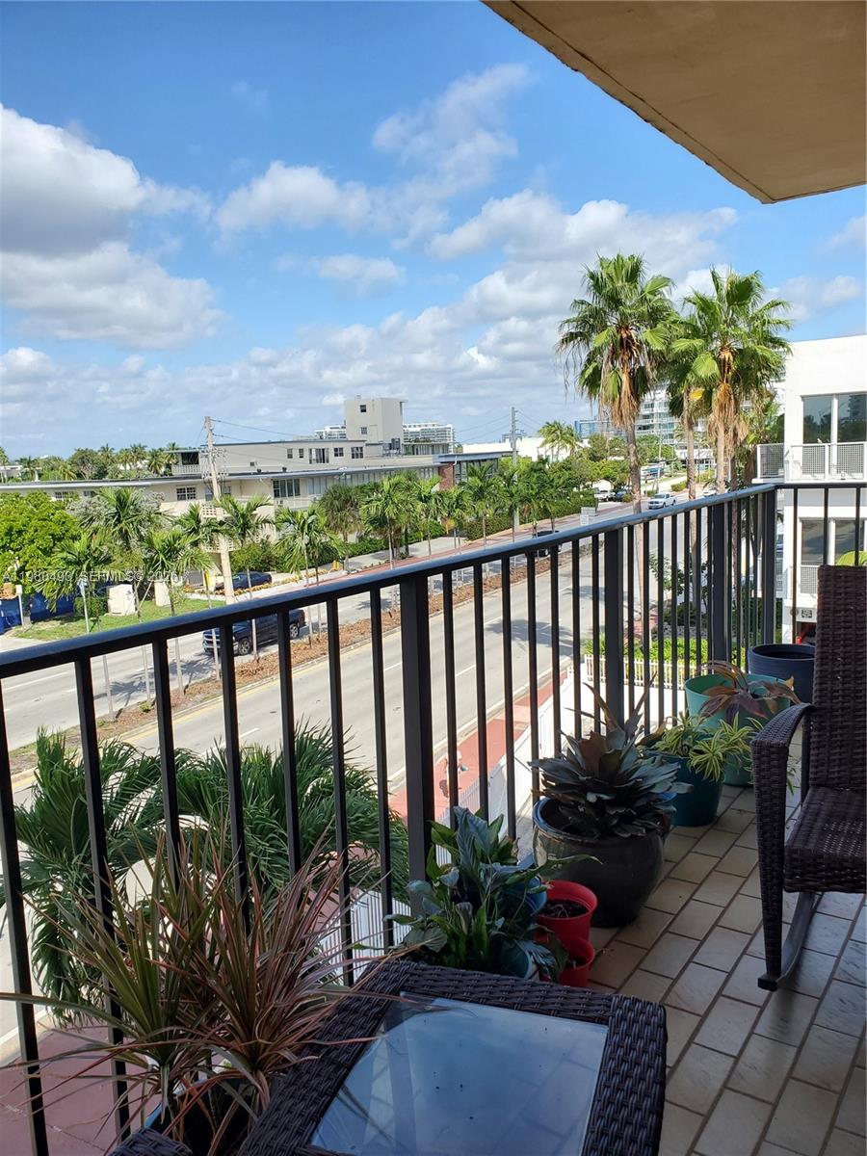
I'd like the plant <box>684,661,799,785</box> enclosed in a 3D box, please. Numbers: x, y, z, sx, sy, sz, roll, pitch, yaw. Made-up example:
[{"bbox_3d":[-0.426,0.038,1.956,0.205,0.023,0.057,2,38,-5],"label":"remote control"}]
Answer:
[{"bbox_3d":[1.196,0.548,3.394,0.460,0.450,0.440,1,9,20],"label":"plant"}]

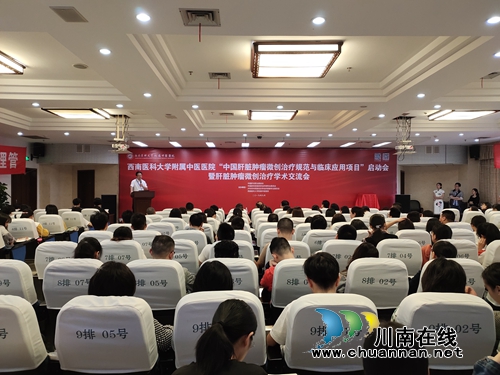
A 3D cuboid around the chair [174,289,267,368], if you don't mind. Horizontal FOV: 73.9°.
[{"bbox_3d":[-0.155,0.992,1.850,0.520,0.975,0.580,0,0,-1],"label":"chair"}]

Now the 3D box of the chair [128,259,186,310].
[{"bbox_3d":[-0.680,1.013,2.680,0.540,0.970,0.600,0,0,0],"label":"chair"}]

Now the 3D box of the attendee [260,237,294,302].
[{"bbox_3d":[0.360,1.010,3.120,0.500,1.130,0.720,0,0,-5],"label":"attendee"}]

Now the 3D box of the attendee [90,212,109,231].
[{"bbox_3d":[-1.916,0.894,4.314,0.480,1.172,0.700,0,0,-1],"label":"attendee"}]

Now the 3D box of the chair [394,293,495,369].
[{"bbox_3d":[1.013,0.992,1.873,0.520,0.975,0.580,0,0,-1],"label":"chair"}]

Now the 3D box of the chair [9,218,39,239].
[{"bbox_3d":[-4.160,1.075,6.330,0.520,0.990,0.600,0,0,-3],"label":"chair"}]

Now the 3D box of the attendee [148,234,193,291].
[{"bbox_3d":[-0.626,0.924,2.783,0.500,1.111,0.700,0,0,-1],"label":"attendee"}]

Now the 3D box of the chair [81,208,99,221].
[{"bbox_3d":[-3.788,0.992,8.090,0.520,0.975,0.580,0,0,-1],"label":"chair"}]

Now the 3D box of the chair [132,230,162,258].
[{"bbox_3d":[-1.278,0.992,4.190,0.520,0.975,0.580,0,0,-1],"label":"chair"}]

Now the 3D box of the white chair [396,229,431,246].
[{"bbox_3d":[2.030,1.018,4.380,0.540,0.970,0.600,0,0,0],"label":"white chair"}]

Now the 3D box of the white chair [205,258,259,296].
[{"bbox_3d":[-0.158,0.992,2.638,0.520,0.975,0.580,0,0,-1],"label":"white chair"}]

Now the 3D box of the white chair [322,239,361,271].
[{"bbox_3d":[0.935,1.016,3.530,0.540,0.970,0.600,0,0,0],"label":"white chair"}]

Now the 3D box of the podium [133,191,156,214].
[{"bbox_3d":[-3.240,0.680,10.100,0.700,1.160,0.500,0,0,-16],"label":"podium"}]

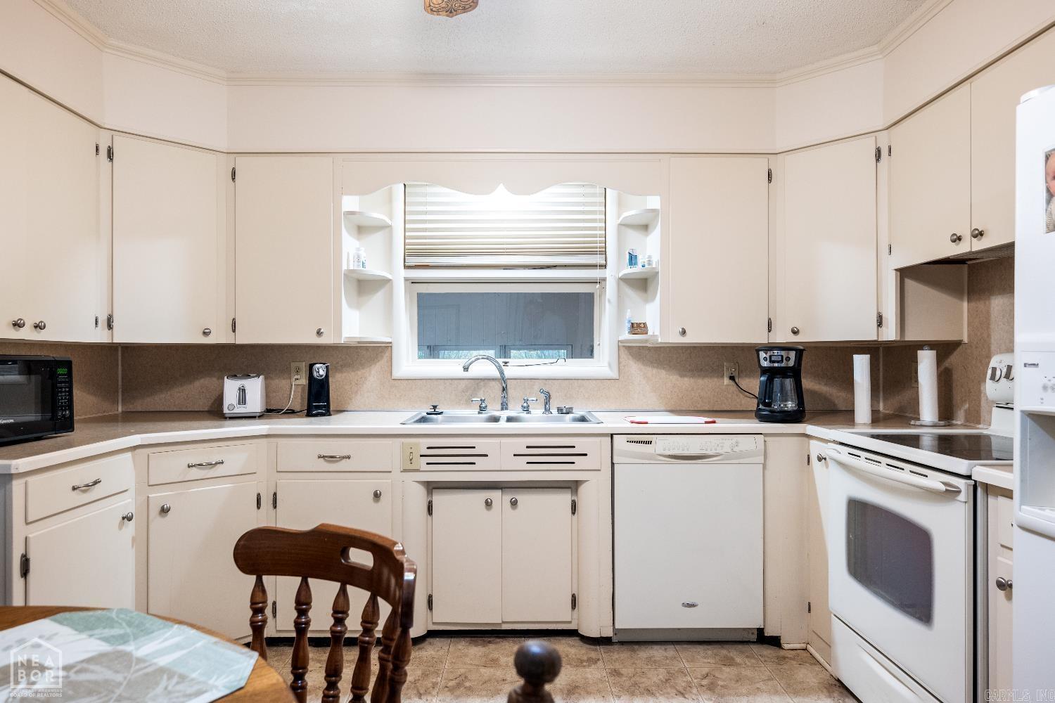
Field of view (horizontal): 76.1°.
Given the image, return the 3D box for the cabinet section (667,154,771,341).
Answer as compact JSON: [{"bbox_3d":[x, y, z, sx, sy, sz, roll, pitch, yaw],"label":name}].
[{"bbox_3d":[0.847,-0.450,3.150,0.449,0.830,0.300,0,-1,-1],"label":"cabinet section"}]

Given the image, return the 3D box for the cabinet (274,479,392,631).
[{"bbox_3d":[-0.784,0.818,2.975,0.467,0.608,0.550,0,0,-1],"label":"cabinet"}]

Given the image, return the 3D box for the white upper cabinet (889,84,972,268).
[{"bbox_3d":[1.588,-0.603,2.420,0.310,0.550,0.470,0,0,-1],"label":"white upper cabinet"}]

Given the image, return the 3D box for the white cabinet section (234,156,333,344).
[{"bbox_3d":[-1.085,-0.449,3.150,0.435,0.831,0.300,0,-1,-1],"label":"white cabinet section"}]

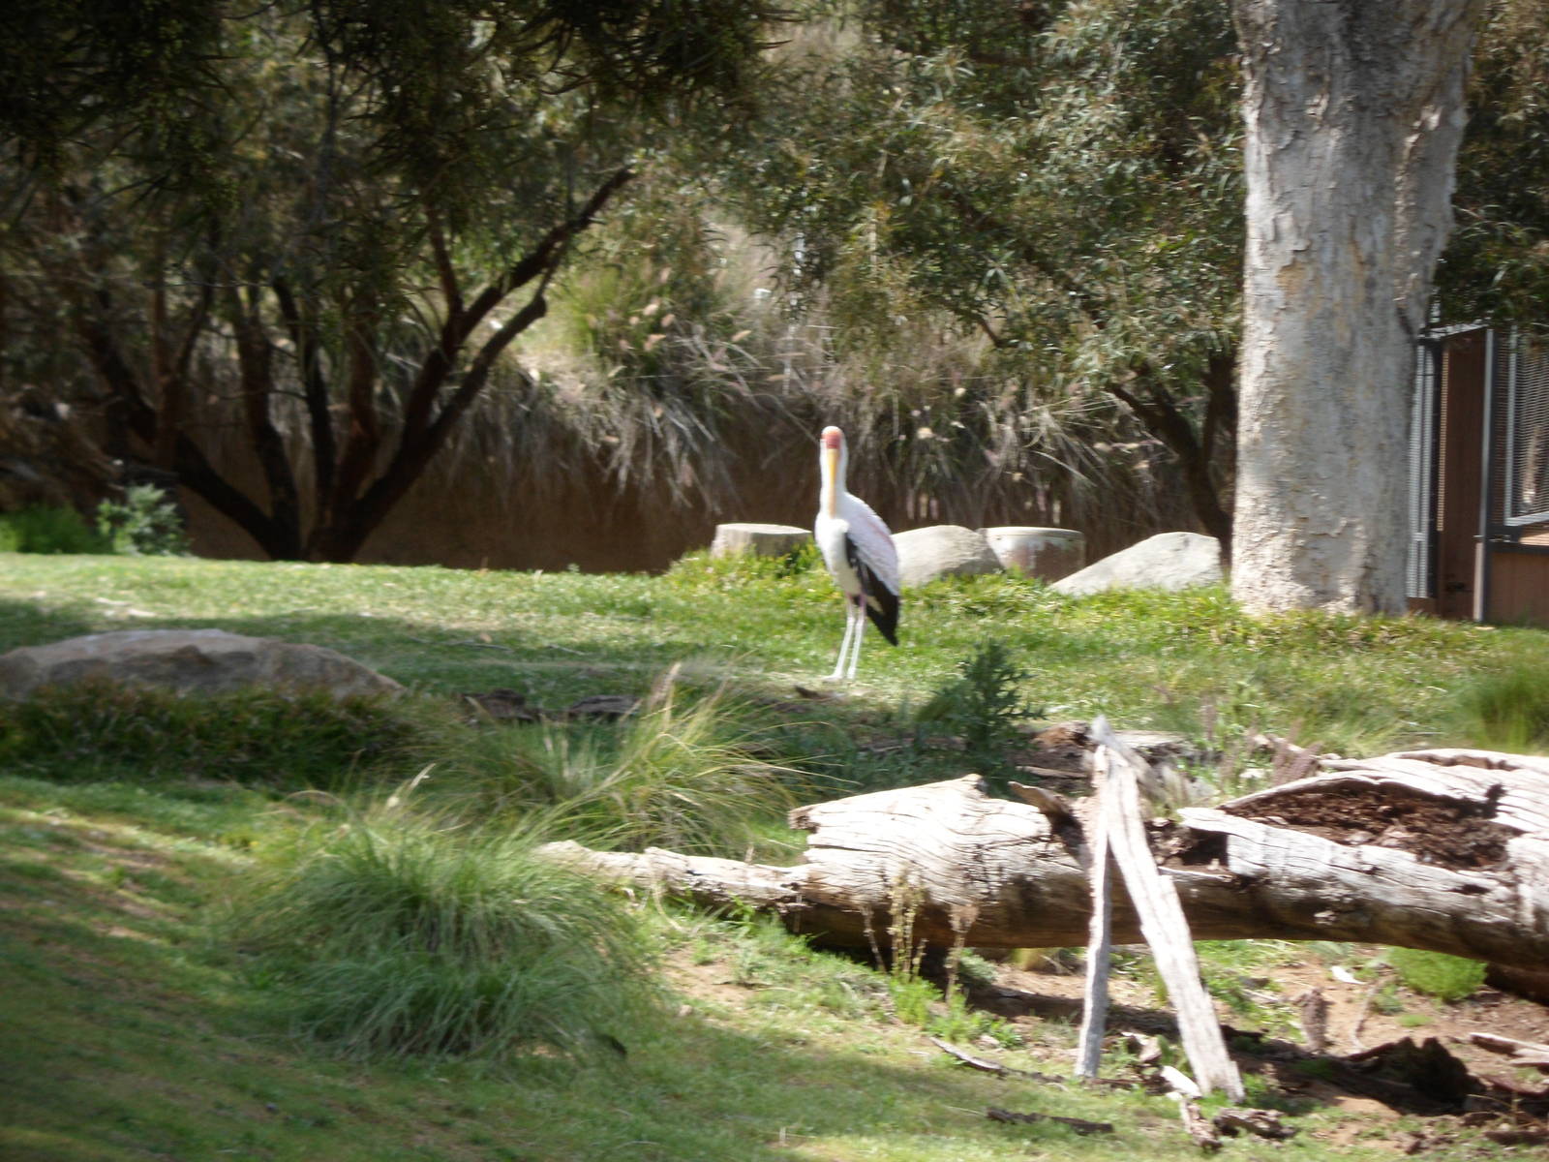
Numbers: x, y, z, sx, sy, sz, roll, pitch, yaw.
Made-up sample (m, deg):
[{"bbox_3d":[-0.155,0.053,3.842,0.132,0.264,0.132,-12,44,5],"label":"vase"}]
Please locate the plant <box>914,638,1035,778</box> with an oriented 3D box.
[{"bbox_3d":[0.726,0.454,43.000,0.430,0.480,0.420,2,3,0],"label":"plant"}]

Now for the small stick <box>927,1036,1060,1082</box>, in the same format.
[{"bbox_3d":[0.640,1.390,35.150,0.494,0.045,0.060,15,10,37],"label":"small stick"}]

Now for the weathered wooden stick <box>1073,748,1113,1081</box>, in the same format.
[{"bbox_3d":[0.936,0.965,35.200,0.100,1.023,0.090,3,-23,0],"label":"weathered wooden stick"}]

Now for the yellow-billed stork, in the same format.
[{"bbox_3d":[0.314,-0.103,45.800,0.260,0.960,0.450,4,3,25],"label":"yellow-billed stork"}]

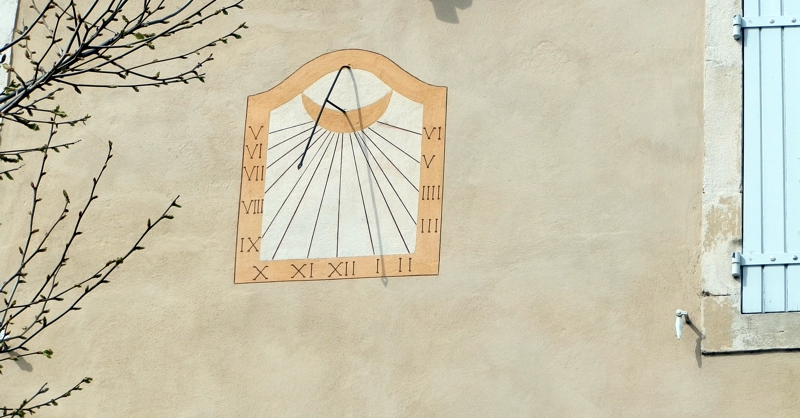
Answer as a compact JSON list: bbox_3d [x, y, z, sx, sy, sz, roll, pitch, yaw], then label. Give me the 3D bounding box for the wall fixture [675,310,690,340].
[{"bbox_3d":[1.013,0.427,11.600,0.045,0.121,0.079,-2,-30,10],"label":"wall fixture"}]

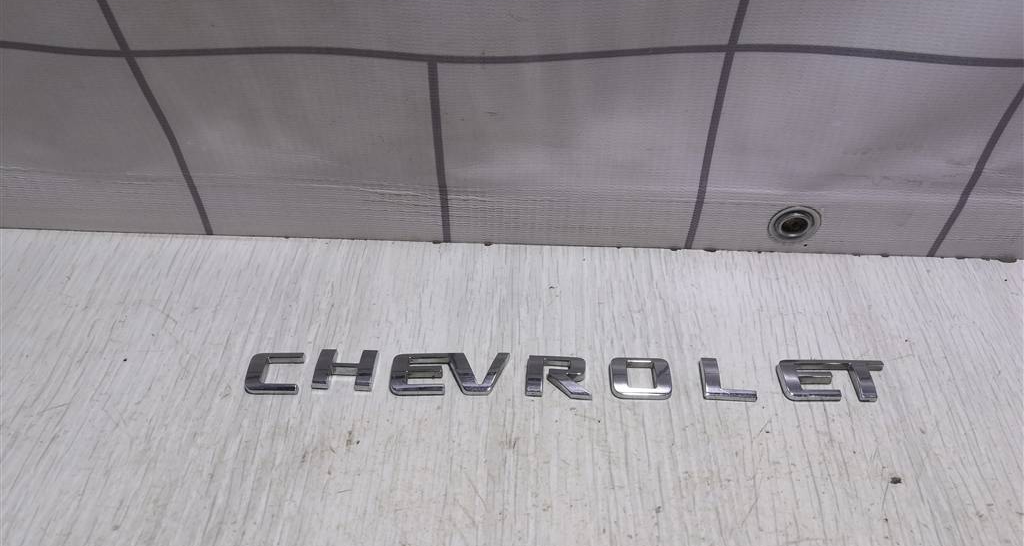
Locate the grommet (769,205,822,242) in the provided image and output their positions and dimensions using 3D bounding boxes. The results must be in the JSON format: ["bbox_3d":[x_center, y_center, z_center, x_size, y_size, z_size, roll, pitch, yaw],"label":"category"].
[{"bbox_3d":[0.134,-0.023,0.378,0.024,0.024,0.004,1,48,1],"label":"grommet"}]

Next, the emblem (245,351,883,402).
[{"bbox_3d":[0.024,0.044,0.341,0.273,0.004,0.021,1,48,1],"label":"emblem"}]

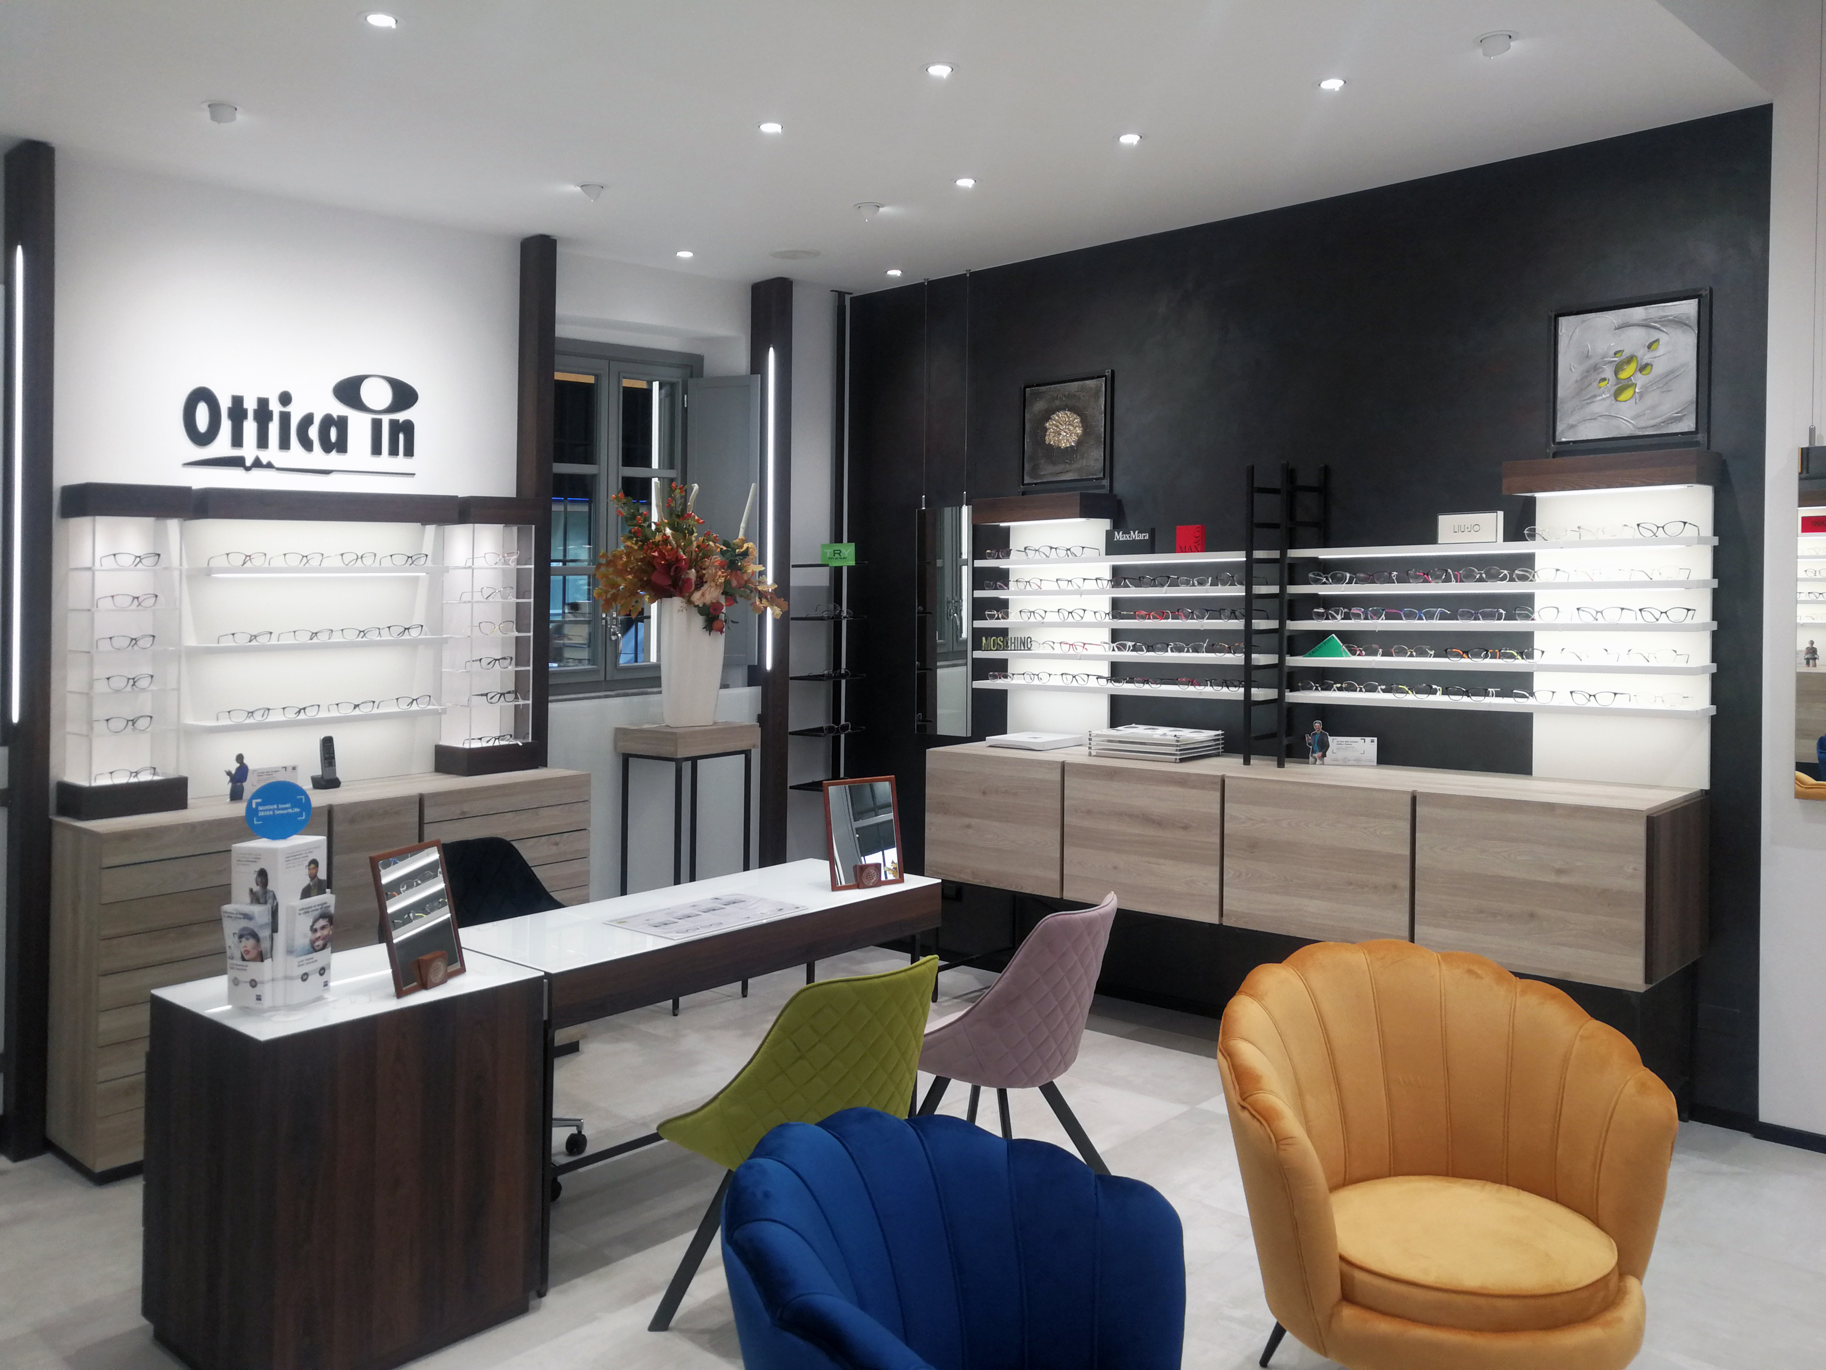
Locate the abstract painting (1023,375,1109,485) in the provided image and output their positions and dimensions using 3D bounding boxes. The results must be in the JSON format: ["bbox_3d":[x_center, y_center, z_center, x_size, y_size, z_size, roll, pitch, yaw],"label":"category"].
[{"bbox_3d":[0.618,-1.028,5.777,0.410,0.410,0.040,2,3,41],"label":"abstract painting"}]

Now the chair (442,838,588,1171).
[{"bbox_3d":[-1.173,0.919,3.910,0.550,0.890,0.520,2,3,42],"label":"chair"}]

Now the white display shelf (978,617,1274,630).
[{"bbox_3d":[0.774,-0.224,5.295,1.234,0.026,0.210,3,4,41],"label":"white display shelf"}]

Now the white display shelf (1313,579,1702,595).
[{"bbox_3d":[1.773,-0.306,4.405,1.225,0.026,0.210,3,4,41],"label":"white display shelf"}]

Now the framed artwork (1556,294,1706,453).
[{"bbox_3d":[2.202,-0.958,4.402,0.420,0.415,0.040,2,3,41],"label":"framed artwork"}]

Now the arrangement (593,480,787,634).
[{"bbox_3d":[-0.856,-0.489,5.460,0.730,0.580,0.600,-1,3,-9],"label":"arrangement"}]

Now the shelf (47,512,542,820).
[{"bbox_3d":[-1.884,-0.083,4.573,0.240,0.870,1.500,2,3,41],"label":"shelf"}]

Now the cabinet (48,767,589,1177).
[{"bbox_3d":[-1.827,0.831,4.610,1.541,0.962,0.460,-3,4,-44],"label":"cabinet"}]

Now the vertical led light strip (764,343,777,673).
[{"bbox_3d":[-0.597,-0.730,5.955,0.020,1.350,0.025,-3,4,-42],"label":"vertical led light strip"}]

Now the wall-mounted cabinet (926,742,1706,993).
[{"bbox_3d":[1.238,0.542,5.018,2.620,0.510,0.590,2,3,41],"label":"wall-mounted cabinet"}]

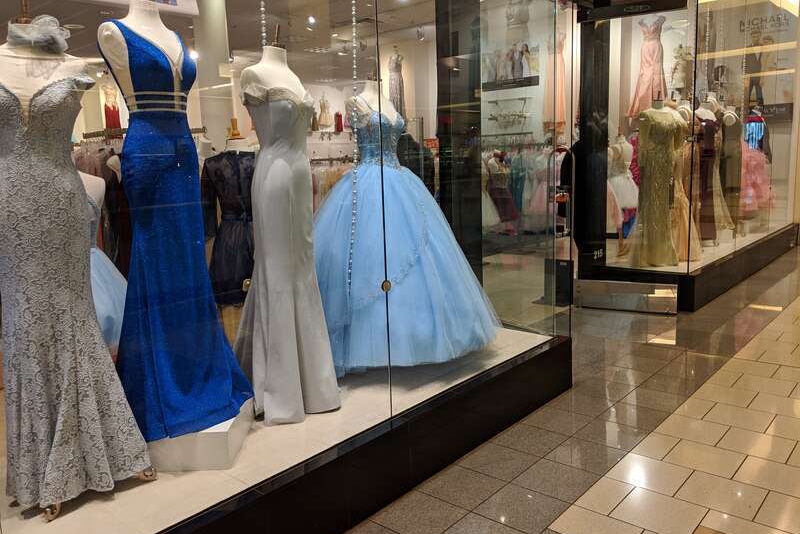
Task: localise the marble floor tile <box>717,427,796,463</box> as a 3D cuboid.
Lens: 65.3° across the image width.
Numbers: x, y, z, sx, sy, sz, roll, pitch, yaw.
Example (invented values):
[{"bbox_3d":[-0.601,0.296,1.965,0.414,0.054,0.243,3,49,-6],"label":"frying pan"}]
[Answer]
[{"bbox_3d":[1.782,0.891,3.117,0.302,0.014,0.302,6,12,41],"label":"marble floor tile"}]

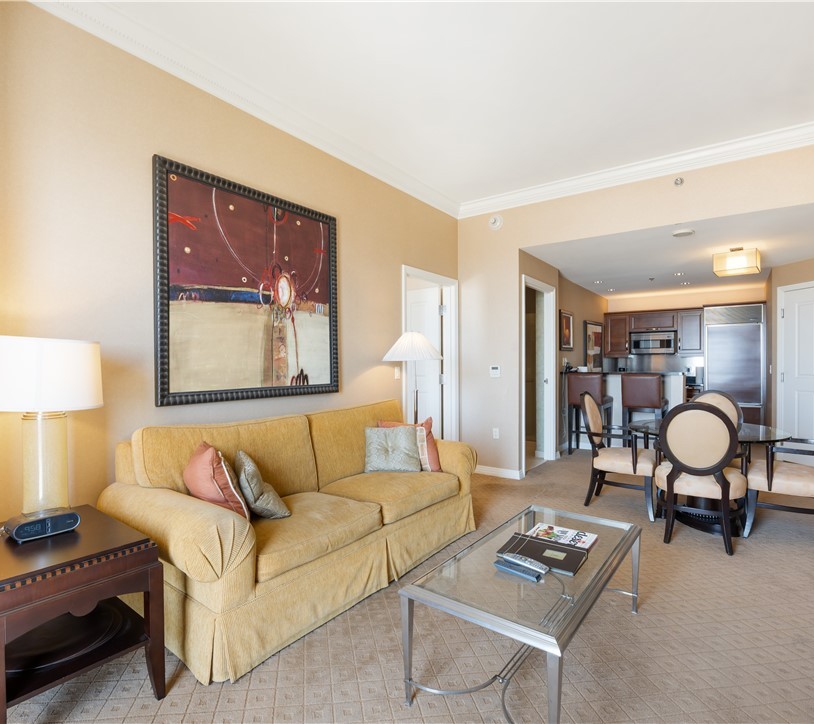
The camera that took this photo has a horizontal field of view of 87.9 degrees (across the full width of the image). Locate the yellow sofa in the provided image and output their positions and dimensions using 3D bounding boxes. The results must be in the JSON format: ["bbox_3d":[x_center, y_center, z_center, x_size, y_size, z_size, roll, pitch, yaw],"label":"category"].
[{"bbox_3d":[-0.487,0.800,2.671,0.940,0.910,2.120,0,0,40],"label":"yellow sofa"}]

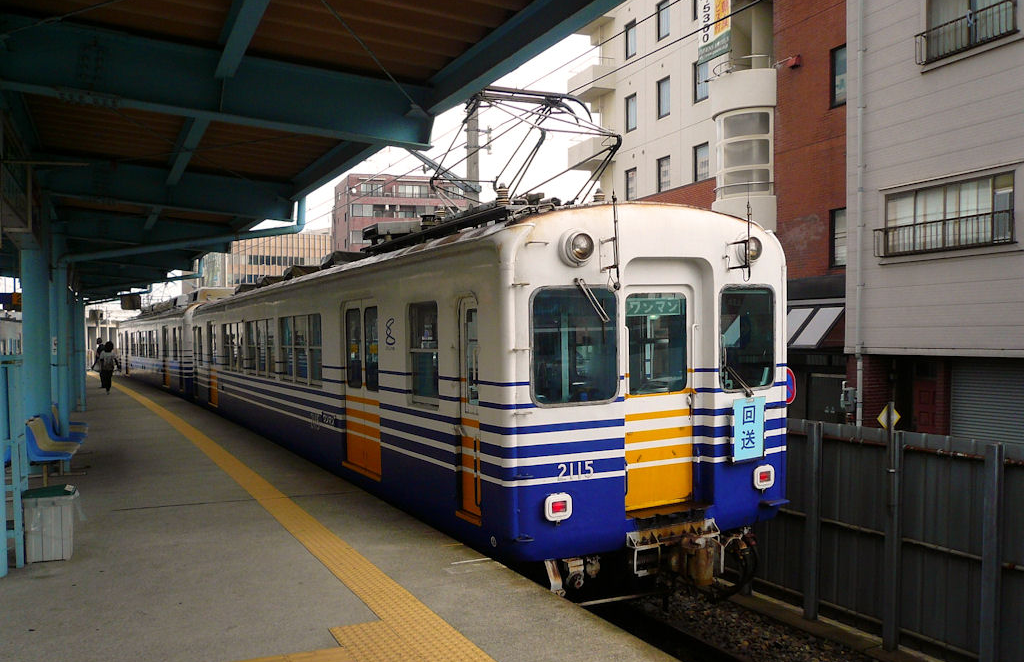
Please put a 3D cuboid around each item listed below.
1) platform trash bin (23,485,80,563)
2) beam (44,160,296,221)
[{"bbox_3d":[-3.304,1.371,5.934,0.320,0.490,0.330,0,-1,-27],"label":"platform trash bin"},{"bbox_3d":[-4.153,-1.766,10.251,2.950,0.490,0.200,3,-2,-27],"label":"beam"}]

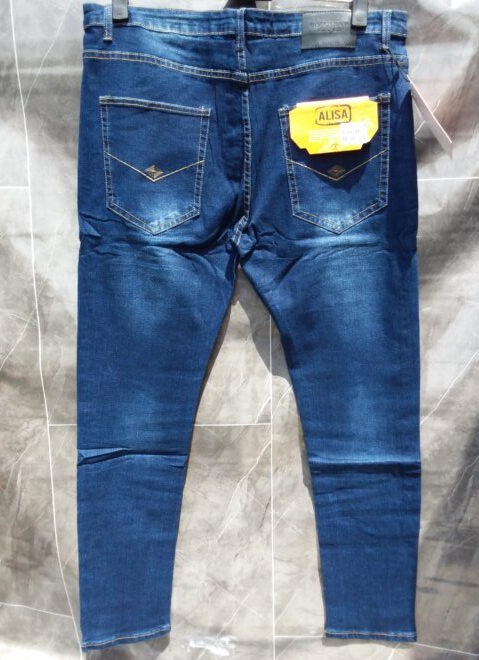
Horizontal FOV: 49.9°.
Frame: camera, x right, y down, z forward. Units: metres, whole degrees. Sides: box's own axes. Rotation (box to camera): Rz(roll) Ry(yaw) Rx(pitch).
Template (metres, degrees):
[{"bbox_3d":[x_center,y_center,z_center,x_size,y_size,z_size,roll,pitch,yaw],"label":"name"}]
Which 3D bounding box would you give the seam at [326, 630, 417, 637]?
[{"bbox_3d":[0.239,0.549,0.932,0.163,0.013,0.010,-1,12,0],"label":"seam"}]

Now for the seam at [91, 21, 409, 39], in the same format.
[{"bbox_3d":[0.008,-0.423,0.725,0.453,0.023,0.025,-1,12,0],"label":"seam"}]

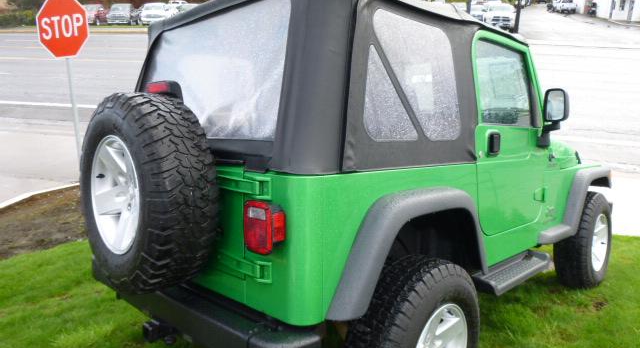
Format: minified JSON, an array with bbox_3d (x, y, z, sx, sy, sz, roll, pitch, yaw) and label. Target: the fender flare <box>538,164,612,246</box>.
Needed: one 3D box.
[{"bbox_3d":[1.792,0.156,3.234,0.150,0.435,1.490,3,7,44],"label":"fender flare"}]

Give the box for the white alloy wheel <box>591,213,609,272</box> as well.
[{"bbox_3d":[2.046,0.521,3.556,0.200,0.430,0.430,3,7,44],"label":"white alloy wheel"}]

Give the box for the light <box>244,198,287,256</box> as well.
[{"bbox_3d":[-0.176,0.164,1.488,0.142,0.160,0.081,6,7,44],"label":"light"}]

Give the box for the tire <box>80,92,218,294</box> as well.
[{"bbox_3d":[-0.682,0.072,1.791,0.771,0.771,0.244,6,7,44],"label":"tire"}]

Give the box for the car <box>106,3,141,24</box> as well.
[{"bbox_3d":[-18.373,-15.187,43.217,1.850,1.700,4.700,-4,21,-11],"label":"car"}]

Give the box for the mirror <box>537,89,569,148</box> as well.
[{"bbox_3d":[1.319,-0.319,2.618,0.152,0.299,0.112,6,7,44],"label":"mirror"}]

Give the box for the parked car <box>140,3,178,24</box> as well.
[{"bbox_3d":[-14.943,-15.016,42.830,1.850,1.650,4.800,-3,21,-7],"label":"parked car"}]

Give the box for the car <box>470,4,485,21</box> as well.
[{"bbox_3d":[12.701,-13.275,39.170,1.850,1.650,4.800,5,21,12],"label":"car"}]

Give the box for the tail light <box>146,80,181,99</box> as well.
[{"bbox_3d":[-0.614,-0.324,1.816,0.203,0.086,0.081,6,7,44],"label":"tail light"}]

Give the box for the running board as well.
[{"bbox_3d":[1.026,0.500,2.441,0.142,0.076,0.721,6,7,44],"label":"running board"}]

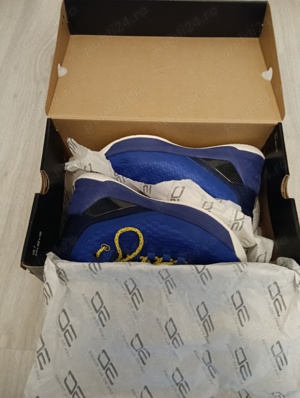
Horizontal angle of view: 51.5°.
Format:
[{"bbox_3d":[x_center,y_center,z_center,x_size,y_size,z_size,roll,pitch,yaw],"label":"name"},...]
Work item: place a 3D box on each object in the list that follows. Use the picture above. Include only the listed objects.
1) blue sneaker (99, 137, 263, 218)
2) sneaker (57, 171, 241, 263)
[{"bbox_3d":[0.034,-0.018,0.499,0.284,0.105,0.128,6,73,2],"label":"blue sneaker"},{"bbox_3d":[0.002,0.074,0.461,0.284,0.105,0.128,17,75,7],"label":"sneaker"}]

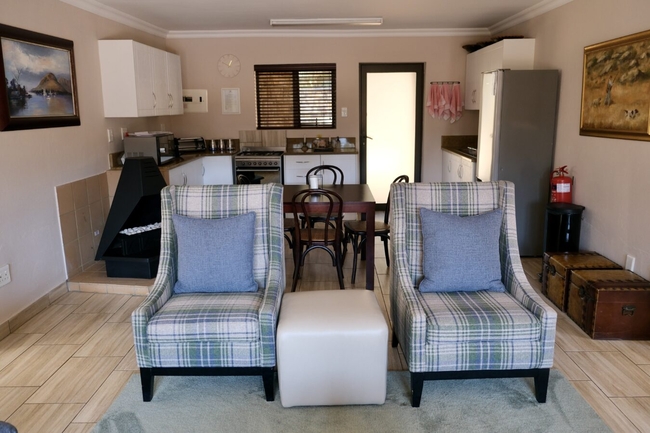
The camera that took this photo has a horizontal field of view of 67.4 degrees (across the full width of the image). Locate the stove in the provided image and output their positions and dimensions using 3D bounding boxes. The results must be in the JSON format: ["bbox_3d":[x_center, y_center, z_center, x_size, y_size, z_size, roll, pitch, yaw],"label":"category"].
[{"bbox_3d":[-0.864,-0.448,6.822,0.620,0.915,0.600,-1,13,0],"label":"stove"}]

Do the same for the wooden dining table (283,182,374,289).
[{"bbox_3d":[-0.034,0.154,4.491,0.930,0.745,0.940,-1,13,0],"label":"wooden dining table"}]

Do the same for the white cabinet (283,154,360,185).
[{"bbox_3d":[-0.042,-0.441,6.802,0.980,0.900,0.570,-1,13,0],"label":"white cabinet"}]

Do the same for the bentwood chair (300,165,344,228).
[{"bbox_3d":[-0.009,-0.043,5.052,0.430,0.885,0.550,0,13,3],"label":"bentwood chair"}]

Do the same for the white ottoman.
[{"bbox_3d":[0.042,0.698,2.702,0.545,0.450,0.520,-1,13,-2],"label":"white ottoman"}]

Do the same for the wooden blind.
[{"bbox_3d":[-0.407,-1.675,6.852,1.140,0.885,0.080,-1,13,0],"label":"wooden blind"}]

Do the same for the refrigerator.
[{"bbox_3d":[1.921,-0.535,5.000,0.590,1.825,0.530,-1,13,0],"label":"refrigerator"}]

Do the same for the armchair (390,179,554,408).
[{"bbox_3d":[0.780,0.374,2.731,0.725,1.055,0.750,0,13,2],"label":"armchair"}]

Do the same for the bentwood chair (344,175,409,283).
[{"bbox_3d":[0.463,0.102,4.355,0.540,0.885,0.430,-2,13,-5],"label":"bentwood chair"}]

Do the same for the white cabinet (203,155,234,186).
[{"bbox_3d":[-1.399,-0.420,6.831,0.370,0.870,0.600,-1,13,0],"label":"white cabinet"}]

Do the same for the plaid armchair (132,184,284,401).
[{"bbox_3d":[-0.611,0.383,2.792,0.740,1.050,0.750,-1,13,0],"label":"plaid armchair"}]

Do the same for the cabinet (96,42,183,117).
[{"bbox_3d":[-2.019,-1.515,5.528,0.345,0.727,1.520,-1,13,0],"label":"cabinet"}]

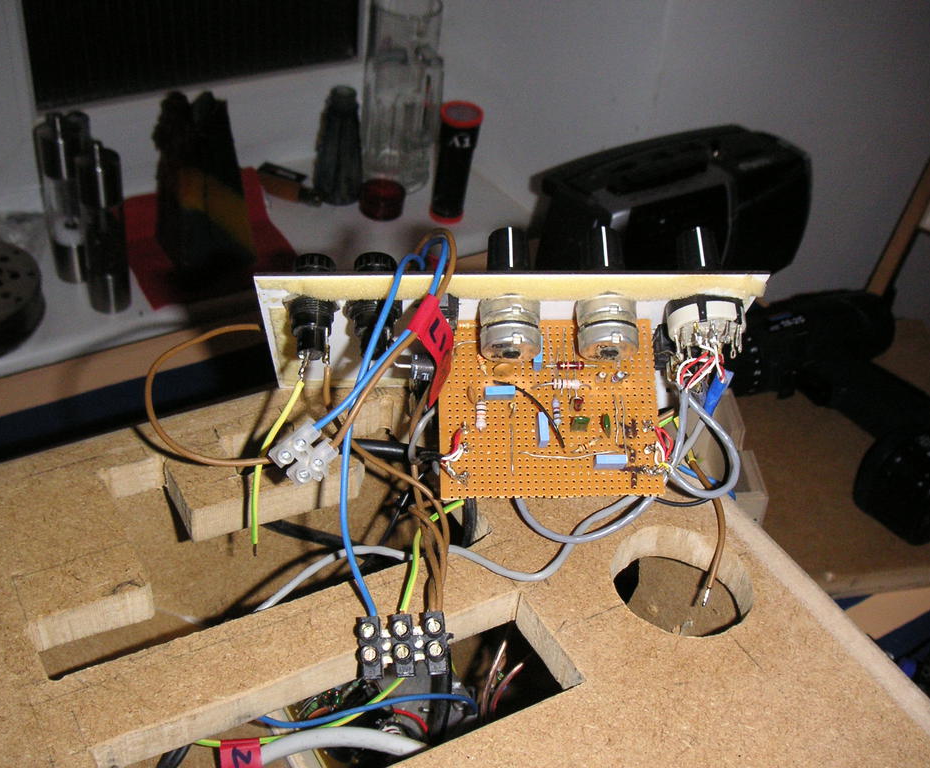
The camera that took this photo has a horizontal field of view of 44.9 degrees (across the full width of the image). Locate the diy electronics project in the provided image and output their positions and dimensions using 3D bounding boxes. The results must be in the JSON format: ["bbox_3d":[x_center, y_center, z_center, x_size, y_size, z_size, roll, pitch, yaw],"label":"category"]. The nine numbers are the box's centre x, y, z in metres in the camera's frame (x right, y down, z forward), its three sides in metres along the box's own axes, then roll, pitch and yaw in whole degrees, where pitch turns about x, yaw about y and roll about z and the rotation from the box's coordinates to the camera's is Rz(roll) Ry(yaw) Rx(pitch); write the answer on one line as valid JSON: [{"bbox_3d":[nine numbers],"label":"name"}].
[{"bbox_3d":[-0.002,0.021,0.370,0.195,0.120,0.148,4,39,-6],"label":"diy electronics project"}]

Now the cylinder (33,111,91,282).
[{"bbox_3d":[-0.408,-0.192,1.159,0.045,0.184,0.045,-16,45,-27],"label":"cylinder"}]

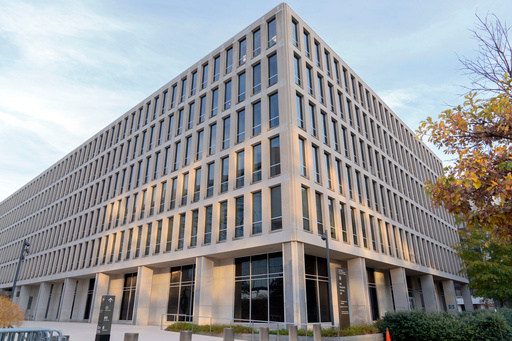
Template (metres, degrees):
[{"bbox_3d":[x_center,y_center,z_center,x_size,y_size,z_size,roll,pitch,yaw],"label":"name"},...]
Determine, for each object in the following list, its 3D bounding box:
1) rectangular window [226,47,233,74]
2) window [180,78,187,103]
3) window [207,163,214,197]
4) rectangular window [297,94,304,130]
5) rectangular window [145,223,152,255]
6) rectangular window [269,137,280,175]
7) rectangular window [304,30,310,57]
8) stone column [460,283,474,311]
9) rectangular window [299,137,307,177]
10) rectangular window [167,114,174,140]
[{"bbox_3d":[-2.250,-9.197,28.760,0.920,2.856,0.150,-19,-30,38],"label":"rectangular window"},{"bbox_3d":[-6.885,-7.562,32.605,0.920,2.856,0.150,-19,-30,38],"label":"window"},{"bbox_3d":[-3.758,0.807,28.402,1.040,2.970,0.180,-19,-29,38],"label":"window"},{"bbox_3d":[2.951,-4.028,23.239,0.150,2.856,0.920,-19,-30,38],"label":"rectangular window"},{"bbox_3d":[-9.446,6.113,30.314,0.972,2.705,0.178,-19,-29,38],"label":"rectangular window"},{"bbox_3d":[1.373,-0.981,24.152,1.040,2.970,0.180,-19,-29,38],"label":"rectangular window"},{"bbox_3d":[4.449,-11.125,30.248,0.200,3.000,1.020,-19,-30,38],"label":"rectangular window"},{"bbox_3d":[28.227,17.372,45.143,0.889,4.463,0.889,-19,-30,38],"label":"stone column"},{"bbox_3d":[2.957,-0.841,21.891,0.150,2.856,0.920,-19,-30,38],"label":"rectangular window"},{"bbox_3d":[-8.886,-4.464,36.123,1.020,3.000,0.200,-19,-30,38],"label":"rectangular window"}]

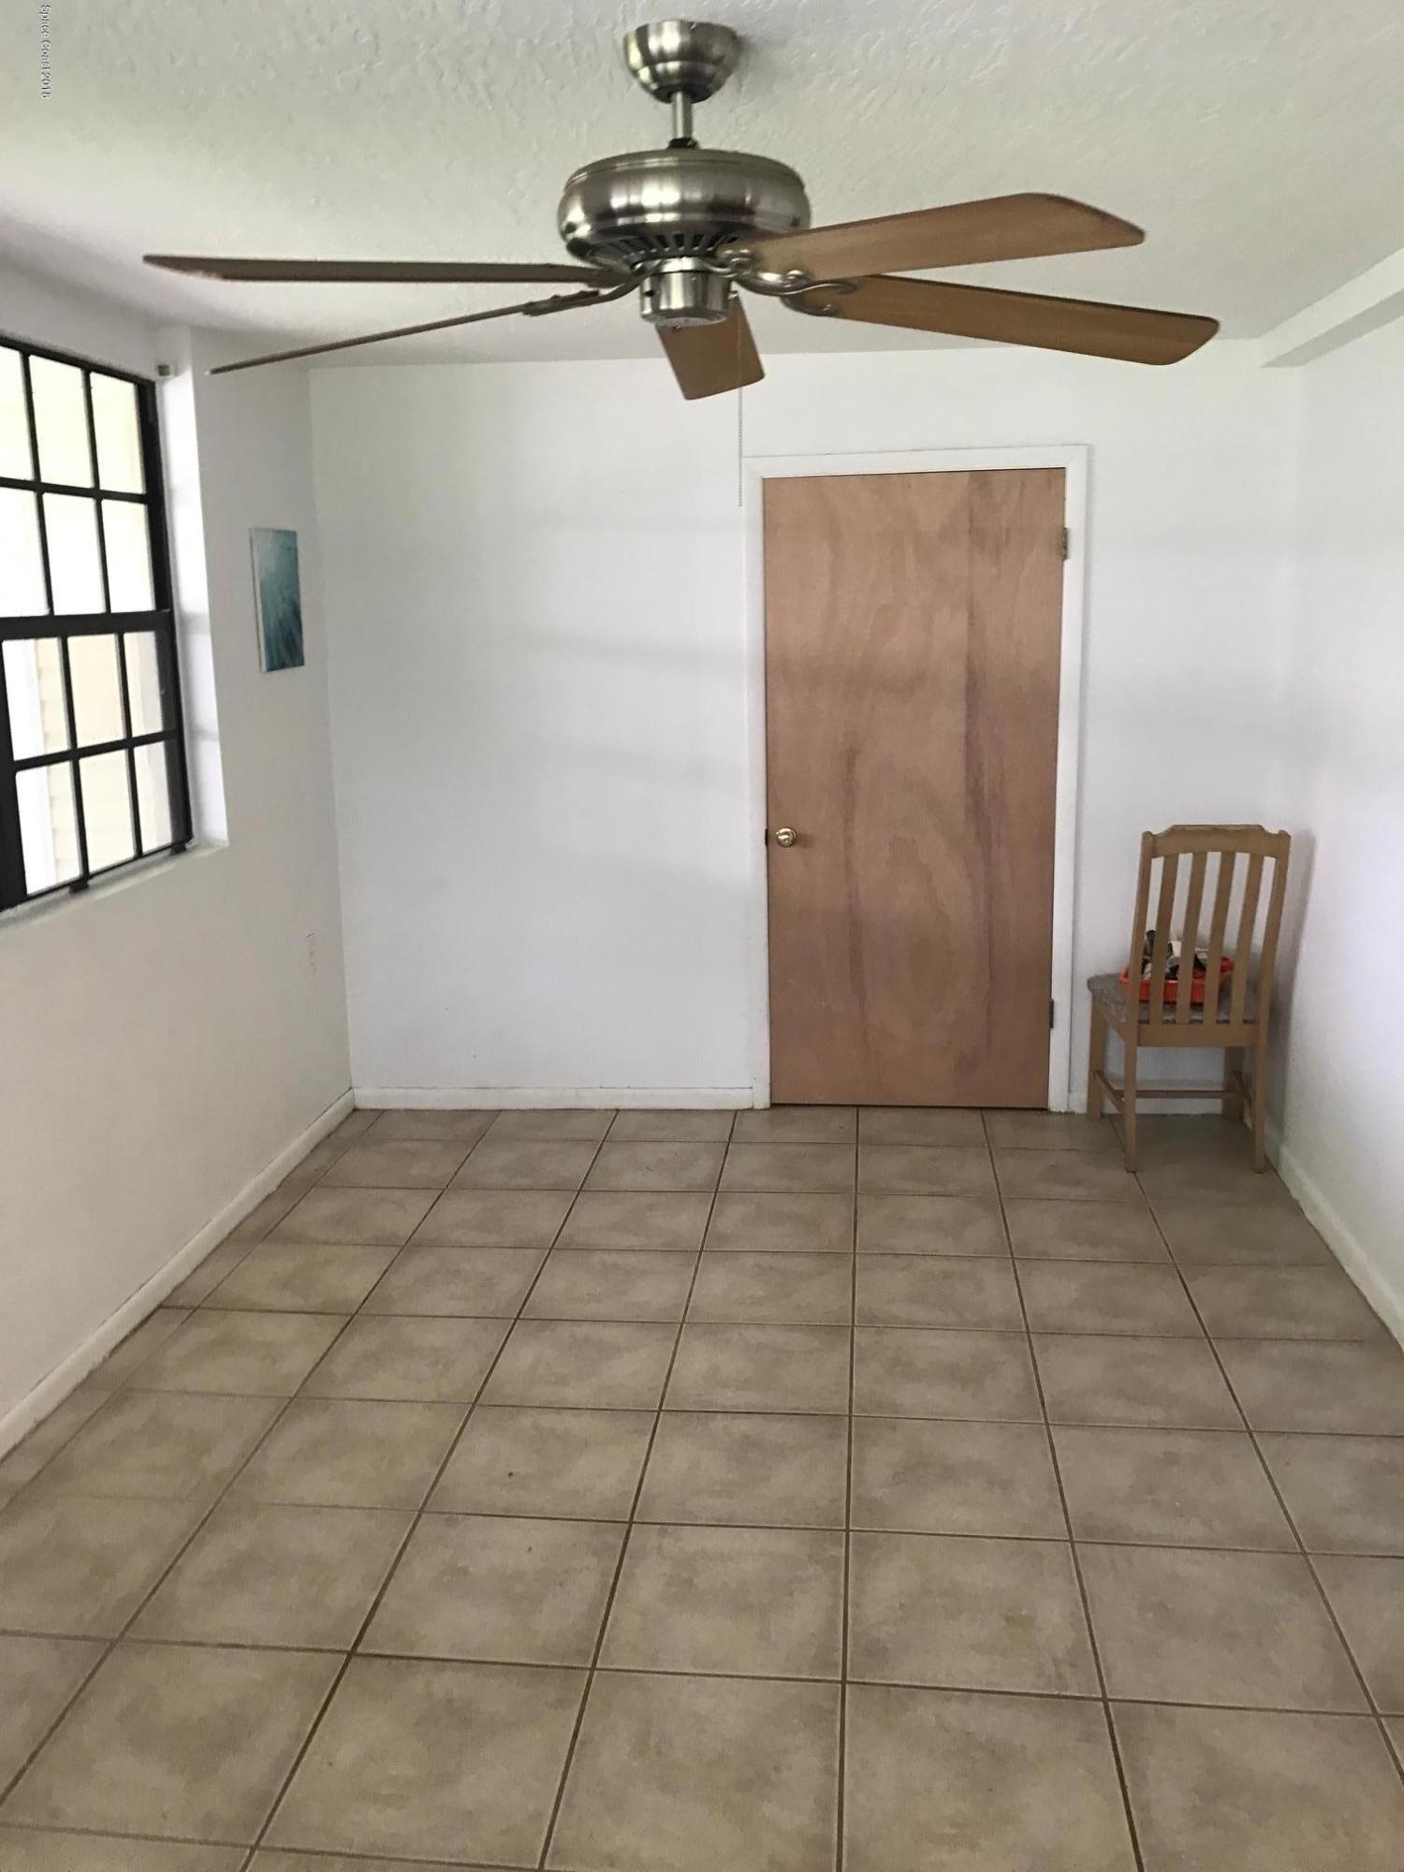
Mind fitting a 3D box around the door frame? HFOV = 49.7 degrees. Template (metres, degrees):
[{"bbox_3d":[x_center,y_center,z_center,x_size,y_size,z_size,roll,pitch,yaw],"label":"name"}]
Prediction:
[{"bbox_3d":[0.676,-0.454,4.900,1.049,2.120,0.113,0,12,6],"label":"door frame"}]

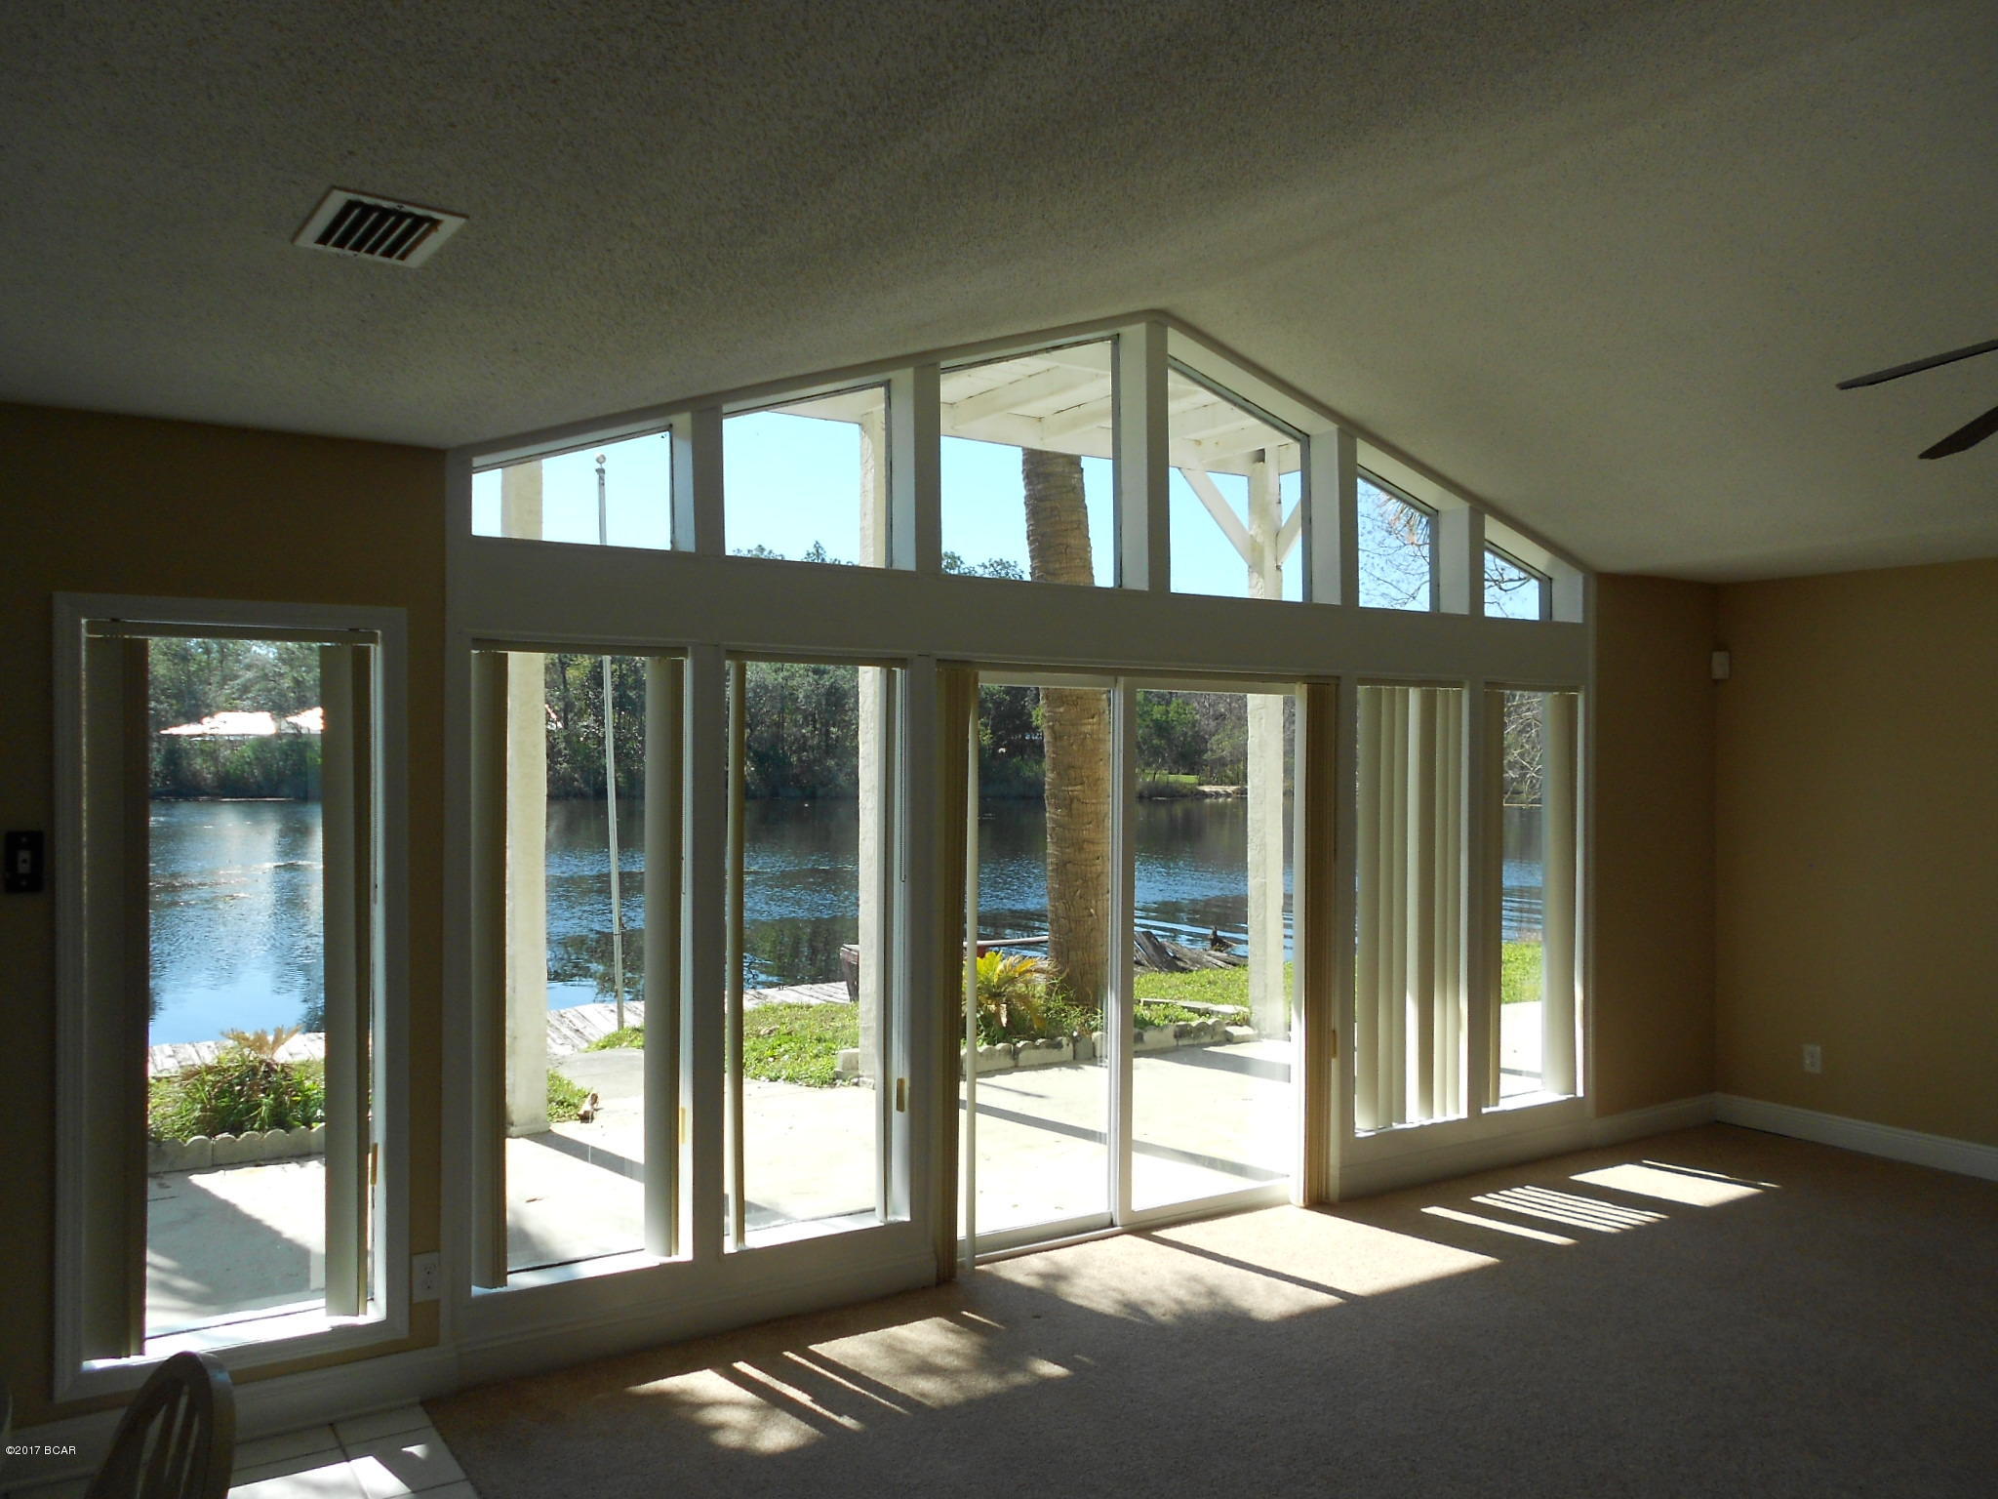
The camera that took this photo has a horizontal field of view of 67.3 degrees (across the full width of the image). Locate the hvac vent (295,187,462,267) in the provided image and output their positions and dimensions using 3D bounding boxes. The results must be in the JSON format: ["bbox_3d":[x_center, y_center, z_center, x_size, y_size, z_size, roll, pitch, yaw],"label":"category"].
[{"bbox_3d":[-0.962,-0.795,2.328,0.193,0.026,0.286,0,-1,-37],"label":"hvac vent"}]

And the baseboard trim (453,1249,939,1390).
[{"bbox_3d":[-0.815,1.635,4.366,1.482,0.130,0.020,0,0,-32],"label":"baseboard trim"}]

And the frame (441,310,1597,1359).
[{"bbox_3d":[0.527,0.061,5.302,4.791,3.195,0.170,0,0,-32],"label":"frame"}]

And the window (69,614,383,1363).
[{"bbox_3d":[-1.916,0.571,3.764,0.683,1.752,0.080,0,0,-32],"label":"window"}]

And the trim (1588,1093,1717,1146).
[{"bbox_3d":[2.955,1.658,6.726,0.898,0.130,0.020,0,0,-32],"label":"trim"}]

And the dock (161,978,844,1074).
[{"bbox_3d":[-3.287,2.161,11.355,5.500,0.170,1.320,0,0,-32],"label":"dock"}]

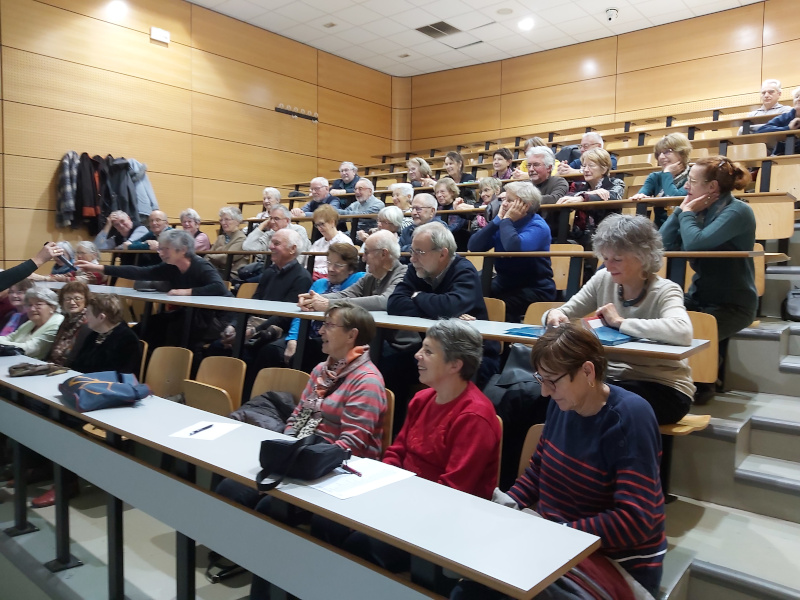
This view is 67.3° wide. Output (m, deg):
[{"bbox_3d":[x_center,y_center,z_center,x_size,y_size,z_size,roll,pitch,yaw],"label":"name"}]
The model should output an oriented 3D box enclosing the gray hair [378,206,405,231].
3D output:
[{"bbox_3d":[-0.067,-0.640,4.720,0.200,0.200,0.190,-1,5,-30],"label":"gray hair"}]

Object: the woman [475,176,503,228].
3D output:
[{"bbox_3d":[0.731,-0.542,5.248,0.660,1.067,0.470,-3,6,-42],"label":"woman"}]

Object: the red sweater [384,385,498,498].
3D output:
[{"bbox_3d":[0.138,0.563,2.064,0.340,0.557,0.470,-3,5,-44],"label":"red sweater"}]

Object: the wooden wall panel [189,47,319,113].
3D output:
[{"bbox_3d":[-2.220,-3.368,9.572,0.030,0.610,2.430,5,6,40],"label":"wooden wall panel"}]

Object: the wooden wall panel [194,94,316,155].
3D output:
[{"bbox_3d":[-2.232,-2.759,9.620,0.030,0.610,2.430,5,6,40],"label":"wooden wall panel"}]

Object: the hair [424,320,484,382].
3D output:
[{"bbox_3d":[0.186,0.172,2.090,0.180,0.205,0.175,0,5,-18],"label":"hair"}]

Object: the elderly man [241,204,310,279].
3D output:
[{"bbox_3d":[-1.125,-0.280,5.468,0.550,1.170,0.700,5,6,42],"label":"elderly man"}]

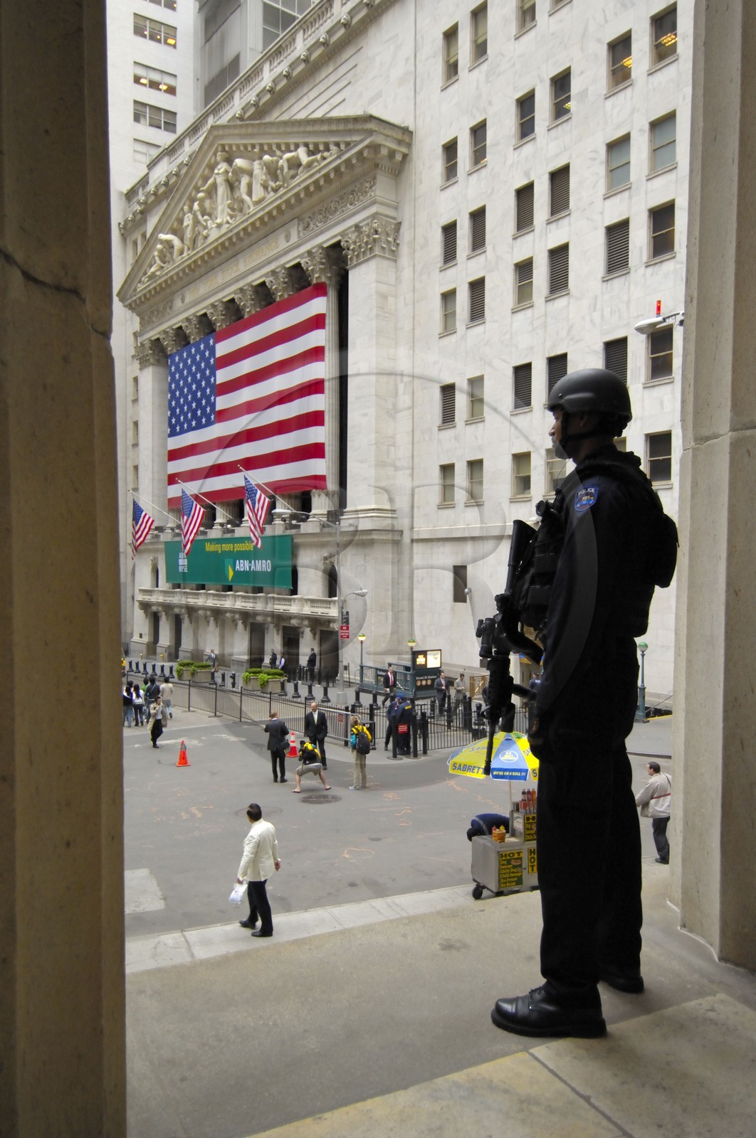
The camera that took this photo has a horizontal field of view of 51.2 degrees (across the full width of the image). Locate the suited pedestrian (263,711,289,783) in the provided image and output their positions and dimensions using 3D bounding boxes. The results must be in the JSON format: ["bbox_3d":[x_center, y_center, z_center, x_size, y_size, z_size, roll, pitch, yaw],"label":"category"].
[{"bbox_3d":[-2.580,4.520,19.900,0.620,1.790,0.480,0,0,-7],"label":"suited pedestrian"}]

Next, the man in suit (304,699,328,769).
[{"bbox_3d":[-1.660,4.480,21.200,0.600,1.830,0.380,0,0,9],"label":"man in suit"}]

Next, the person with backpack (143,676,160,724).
[{"bbox_3d":[-8.566,4.984,30.000,0.560,1.790,0.420,0,0,-20],"label":"person with backpack"}]

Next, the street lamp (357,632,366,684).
[{"bbox_3d":[-0.820,4.550,39.200,0.420,2.750,0.420,0,0,0],"label":"street lamp"}]

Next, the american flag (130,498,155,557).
[{"bbox_3d":[-17.039,-2.969,57.300,1.700,4.250,0.500,0,0,-39],"label":"american flag"}]

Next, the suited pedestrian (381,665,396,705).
[{"bbox_3d":[0.510,5.040,33.300,0.550,1.760,0.650,0,0,-34],"label":"suited pedestrian"}]

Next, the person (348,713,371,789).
[{"bbox_3d":[-0.429,4.316,18.600,0.500,1.760,0.500,0,0,-31],"label":"person"}]

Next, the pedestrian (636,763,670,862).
[{"bbox_3d":[4.649,4.097,13.250,0.520,1.720,0.520,0,0,34],"label":"pedestrian"}]

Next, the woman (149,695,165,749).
[{"bbox_3d":[-7.194,5.008,25.700,0.560,1.670,0.480,0,0,-25],"label":"woman"}]

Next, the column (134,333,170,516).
[{"bbox_3d":[-18.535,-11.246,65.900,2.300,15.500,2.800,0,0,-39],"label":"column"}]

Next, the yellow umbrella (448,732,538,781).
[{"bbox_3d":[2.100,2.870,12.500,2.000,0.600,2.000,0,0,-18],"label":"yellow umbrella"}]

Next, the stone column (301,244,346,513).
[{"bbox_3d":[-3.260,-11.300,47.200,2.050,16.200,2.050,0,0,-38],"label":"stone column"}]

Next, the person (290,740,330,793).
[{"bbox_3d":[-1.635,4.780,19.100,0.930,1.250,0.680,0,0,-21],"label":"person"}]

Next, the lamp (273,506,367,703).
[{"bbox_3d":[-2.330,1.650,33.600,4.700,8.500,0.450,0,0,-38],"label":"lamp"}]

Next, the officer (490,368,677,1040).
[{"bbox_3d":[0.600,0.345,2.300,0.580,1.870,0.600,1,0,13],"label":"officer"}]

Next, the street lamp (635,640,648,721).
[{"bbox_3d":[9.440,4.034,28.200,0.450,2.900,0.450,0,0,-39],"label":"street lamp"}]

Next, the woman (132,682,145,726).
[{"bbox_3d":[-9.060,5.153,29.900,0.480,1.600,0.380,0,0,-20],"label":"woman"}]

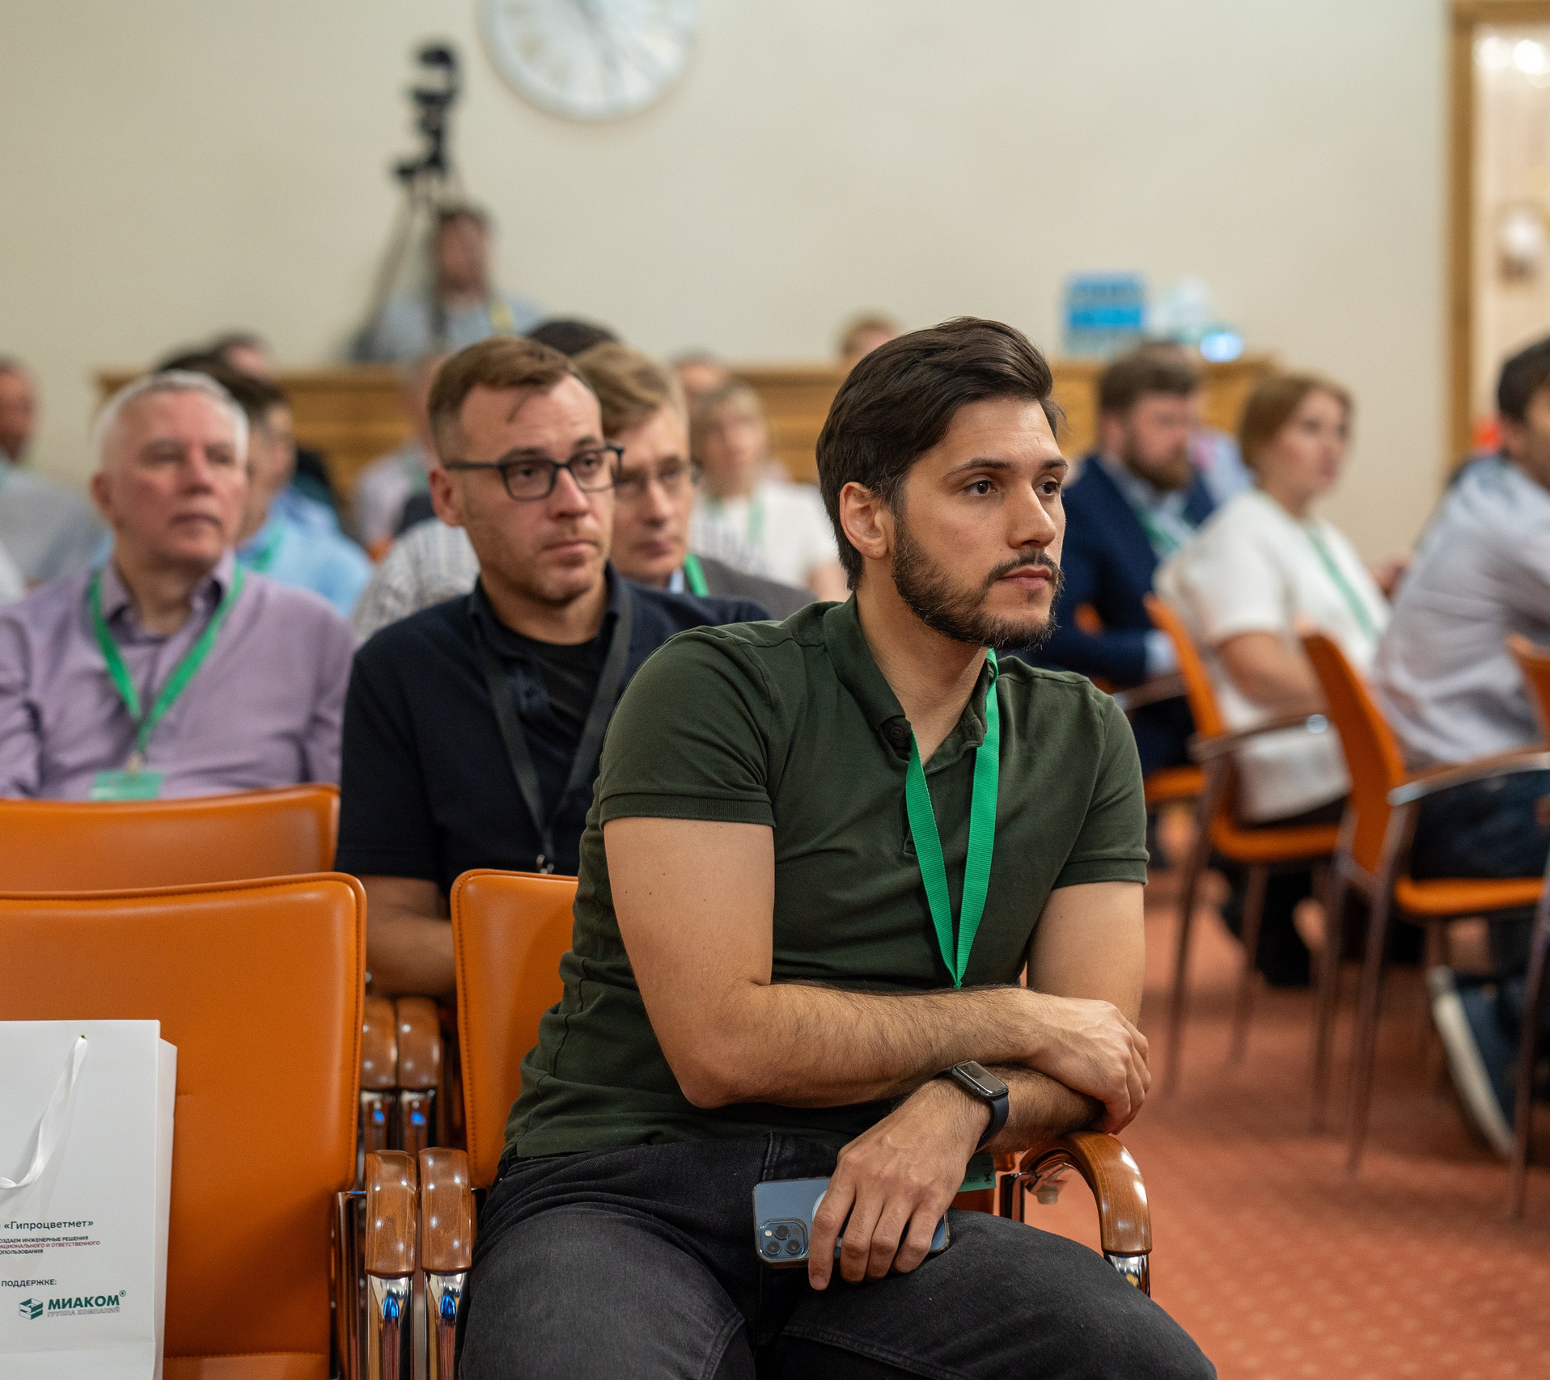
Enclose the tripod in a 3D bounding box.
[{"bbox_3d":[-0.830,-0.627,11.683,0.820,1.780,0.780,-1,3,-10],"label":"tripod"}]

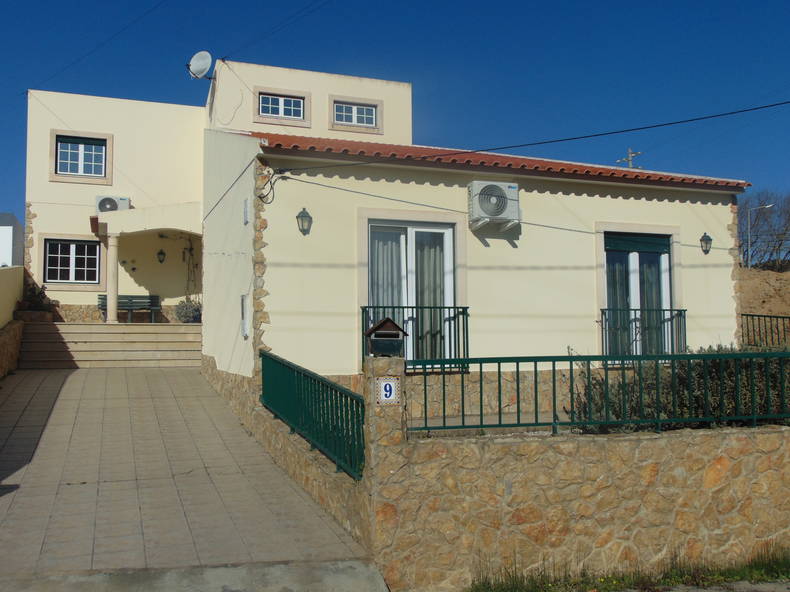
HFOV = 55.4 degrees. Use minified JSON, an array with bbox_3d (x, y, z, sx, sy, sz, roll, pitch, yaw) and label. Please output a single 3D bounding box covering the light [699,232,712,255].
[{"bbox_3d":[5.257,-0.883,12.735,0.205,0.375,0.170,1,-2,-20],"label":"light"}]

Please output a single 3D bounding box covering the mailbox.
[{"bbox_3d":[-0.057,0.312,5.669,0.305,0.280,0.190,1,-2,-20],"label":"mailbox"}]

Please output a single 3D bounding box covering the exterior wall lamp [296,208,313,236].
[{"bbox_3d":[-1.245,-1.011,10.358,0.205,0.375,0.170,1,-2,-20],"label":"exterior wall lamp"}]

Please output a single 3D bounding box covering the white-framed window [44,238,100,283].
[{"bbox_3d":[-7.859,-0.825,18.377,1.237,1.050,0.120,1,-3,-21],"label":"white-framed window"}]

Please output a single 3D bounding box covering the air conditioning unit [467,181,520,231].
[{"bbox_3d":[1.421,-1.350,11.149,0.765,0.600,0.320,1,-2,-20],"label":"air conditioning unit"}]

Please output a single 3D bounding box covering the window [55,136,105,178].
[{"bbox_3d":[-7.732,-3.437,18.572,1.147,0.957,0.120,1,-3,-21],"label":"window"}]

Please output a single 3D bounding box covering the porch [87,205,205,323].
[{"bbox_3d":[-5.999,-0.731,18.127,2.500,2.800,2.500,1,-2,-20],"label":"porch"}]

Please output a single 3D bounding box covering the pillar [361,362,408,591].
[{"bbox_3d":[-0.081,1.354,5.896,0.266,1.754,0.260,1,-3,-21],"label":"pillar"}]

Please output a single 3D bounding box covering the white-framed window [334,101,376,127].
[{"bbox_3d":[-0.832,-3.825,15.866,0.920,0.460,0.100,1,-2,-20],"label":"white-framed window"}]

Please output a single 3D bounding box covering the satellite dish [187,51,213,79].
[{"bbox_3d":[-4.623,-5.447,17.629,0.630,0.670,0.400,-2,-4,27],"label":"satellite dish"}]

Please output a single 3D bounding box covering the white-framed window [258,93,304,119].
[{"bbox_3d":[-2.301,-3.858,15.330,0.920,0.460,0.100,1,-2,-20],"label":"white-framed window"}]

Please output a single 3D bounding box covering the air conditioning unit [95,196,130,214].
[{"bbox_3d":[-6.934,-2.159,18.519,0.754,0.530,0.280,1,-3,-21],"label":"air conditioning unit"}]

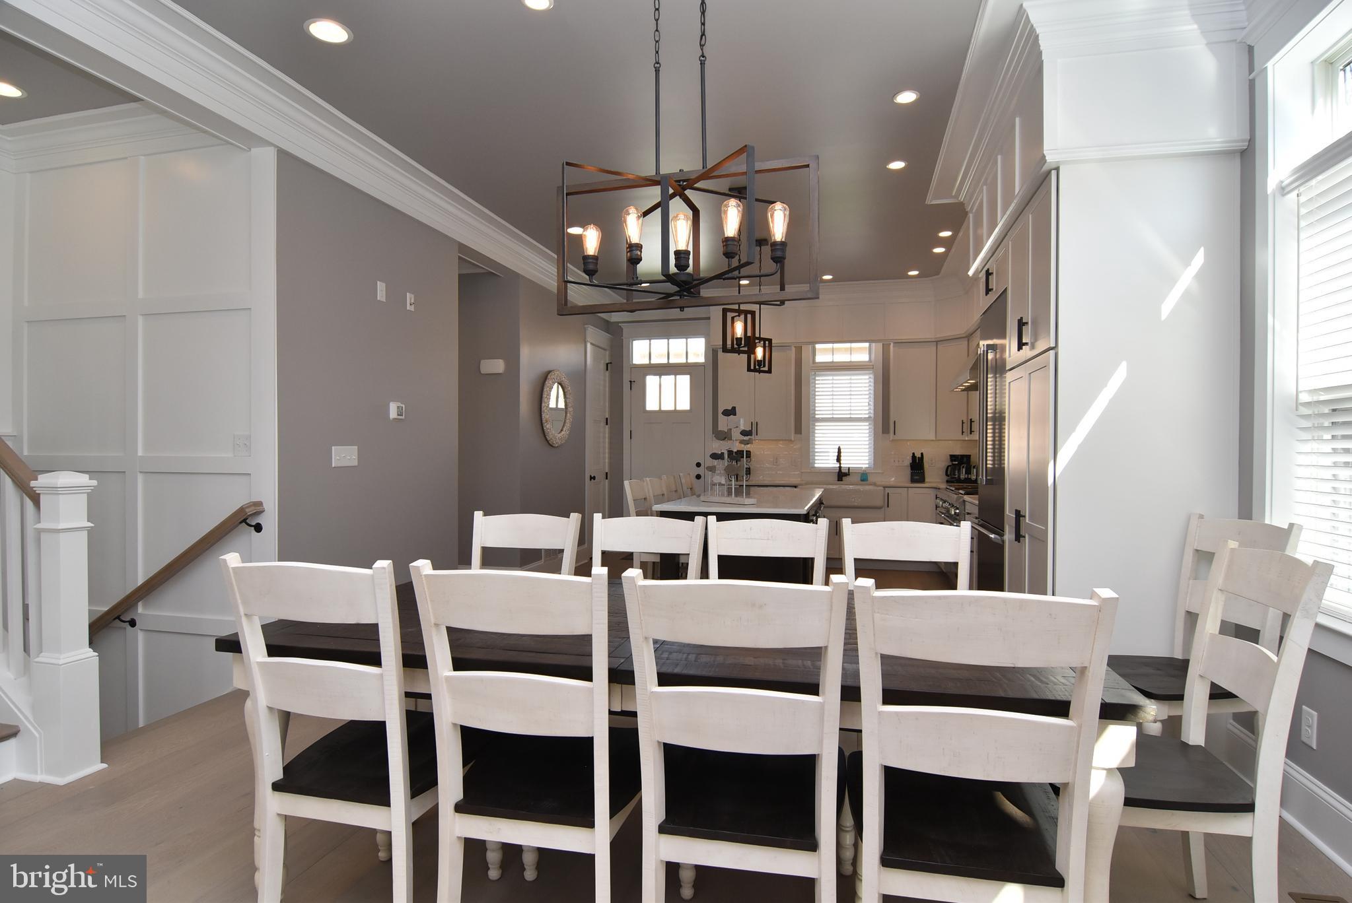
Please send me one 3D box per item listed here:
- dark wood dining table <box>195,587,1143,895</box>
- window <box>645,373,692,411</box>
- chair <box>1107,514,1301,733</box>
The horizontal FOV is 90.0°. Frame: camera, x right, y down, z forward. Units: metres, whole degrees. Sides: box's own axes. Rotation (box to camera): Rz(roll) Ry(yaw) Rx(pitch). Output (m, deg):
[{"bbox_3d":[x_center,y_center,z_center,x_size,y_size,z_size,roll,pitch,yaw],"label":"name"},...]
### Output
[{"bbox_3d":[-0.028,0.886,2.085,2.250,0.760,1.035,0,0,13],"label":"dark wood dining table"},{"bbox_3d":[-0.096,-0.723,8.350,0.586,0.469,0.050,0,0,15],"label":"window"},{"bbox_3d":[1.821,0.755,2.469,0.520,1.014,0.460,0,0,-2],"label":"chair"}]

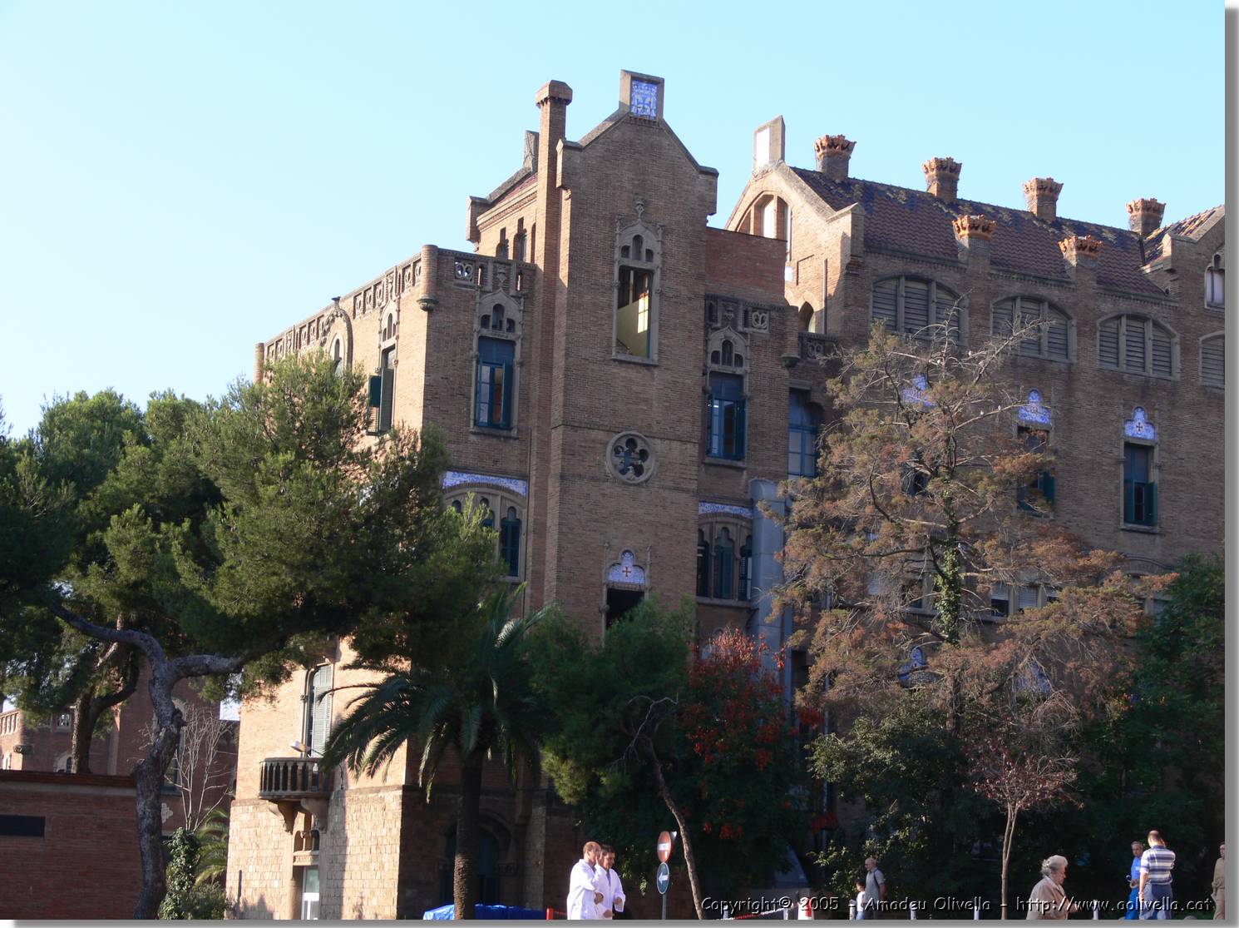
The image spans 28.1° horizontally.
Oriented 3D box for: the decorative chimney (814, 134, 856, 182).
[{"bbox_3d":[6.838,-9.715,78.606,1.000,1.470,0.950,7,-11,-26],"label":"decorative chimney"}]

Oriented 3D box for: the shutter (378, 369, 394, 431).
[{"bbox_3d":[-6.199,-1.690,65.774,0.400,1.740,0.060,7,-11,-26],"label":"shutter"}]

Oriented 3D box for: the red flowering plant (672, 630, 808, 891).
[{"bbox_3d":[2.698,7.059,55.939,3.100,6.670,3.000,2,-10,0],"label":"red flowering plant"}]

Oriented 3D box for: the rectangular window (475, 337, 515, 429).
[{"bbox_3d":[-3.286,-2.120,65.052,1.070,2.380,0.250,7,-11,-26],"label":"rectangular window"}]

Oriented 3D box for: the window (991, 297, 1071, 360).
[{"bbox_3d":[12.496,-4.144,75.017,2.950,1.800,0.250,7,-11,-26],"label":"window"}]

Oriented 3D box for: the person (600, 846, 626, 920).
[{"bbox_3d":[-0.132,4.894,26.117,0.500,1.730,0.360,11,-13,-40],"label":"person"}]

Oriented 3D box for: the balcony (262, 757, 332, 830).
[{"bbox_3d":[-9.117,9.261,69.109,1.150,2.050,3.100,7,-12,-26],"label":"balcony"}]

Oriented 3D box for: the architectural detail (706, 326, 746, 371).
[{"bbox_3d":[3.014,-3.250,70.093,1.350,1.320,0.350,7,-12,-26],"label":"architectural detail"}]

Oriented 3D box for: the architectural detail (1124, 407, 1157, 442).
[{"bbox_3d":[16.432,-1.269,78.208,1.300,1.130,0.300,7,-12,-26],"label":"architectural detail"}]

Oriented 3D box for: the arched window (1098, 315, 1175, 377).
[{"bbox_3d":[16.458,-3.728,78.721,3.200,2.020,0.400,7,-12,-26],"label":"arched window"}]

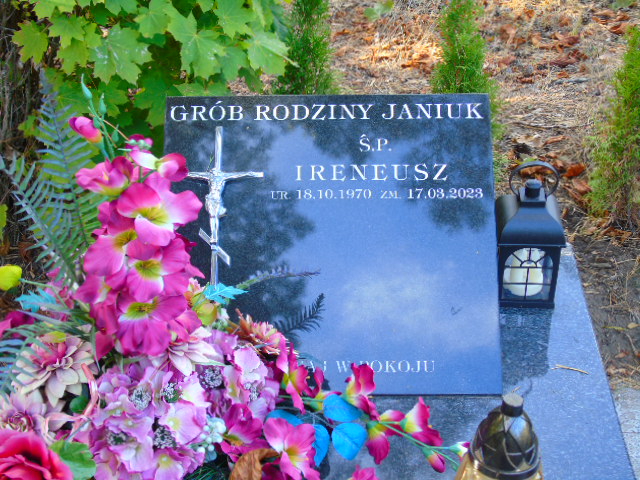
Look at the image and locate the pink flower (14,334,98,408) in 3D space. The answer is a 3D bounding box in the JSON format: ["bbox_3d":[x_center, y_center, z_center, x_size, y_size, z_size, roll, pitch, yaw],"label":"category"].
[{"bbox_3d":[-0.404,0.202,1.530,0.120,0.060,0.110,0,71,1],"label":"pink flower"}]

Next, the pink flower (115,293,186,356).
[{"bbox_3d":[-0.265,0.131,1.550,0.105,0.098,0.065,-3,16,-3],"label":"pink flower"}]

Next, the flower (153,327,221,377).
[{"bbox_3d":[-0.214,0.175,1.580,0.102,0.055,0.090,-12,78,-15],"label":"flower"}]

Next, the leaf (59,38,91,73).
[{"bbox_3d":[-0.516,-0.389,2.100,0.070,0.022,0.075,0,81,1],"label":"leaf"}]

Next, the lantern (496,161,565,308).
[{"bbox_3d":[0.389,-0.022,1.855,0.122,0.288,0.122,1,36,3],"label":"lantern"}]

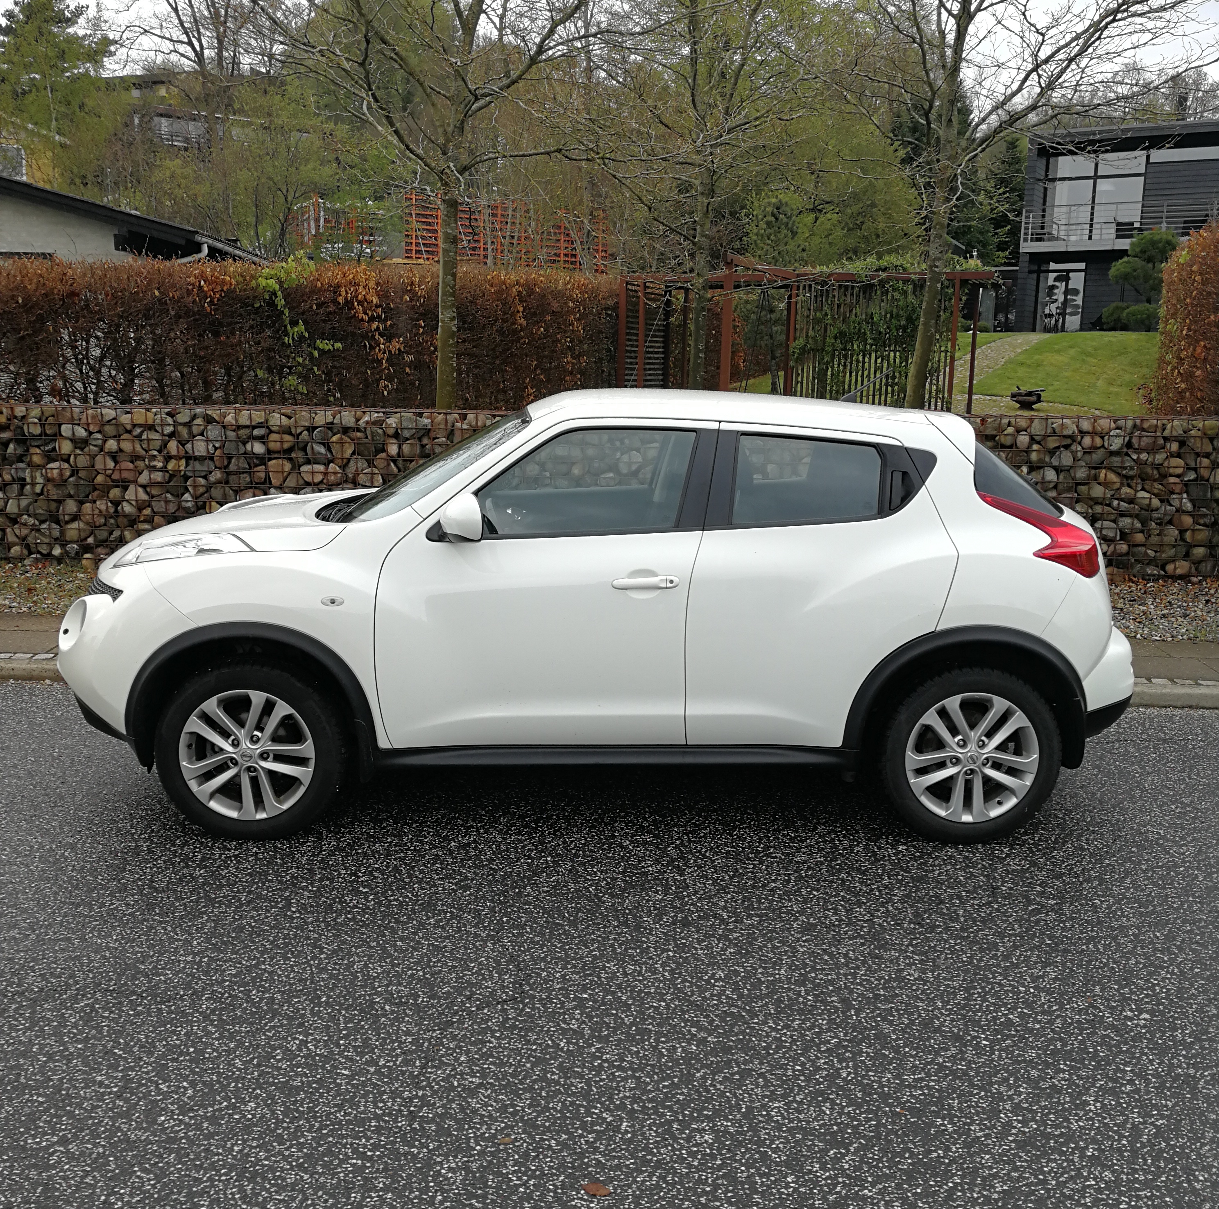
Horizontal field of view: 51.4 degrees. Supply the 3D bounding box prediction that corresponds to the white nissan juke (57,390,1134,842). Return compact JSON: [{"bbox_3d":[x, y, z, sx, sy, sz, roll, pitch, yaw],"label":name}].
[{"bbox_3d":[-0.032,-0.066,5.174,4.135,1.570,1.800,0,10,-1],"label":"white nissan juke"}]

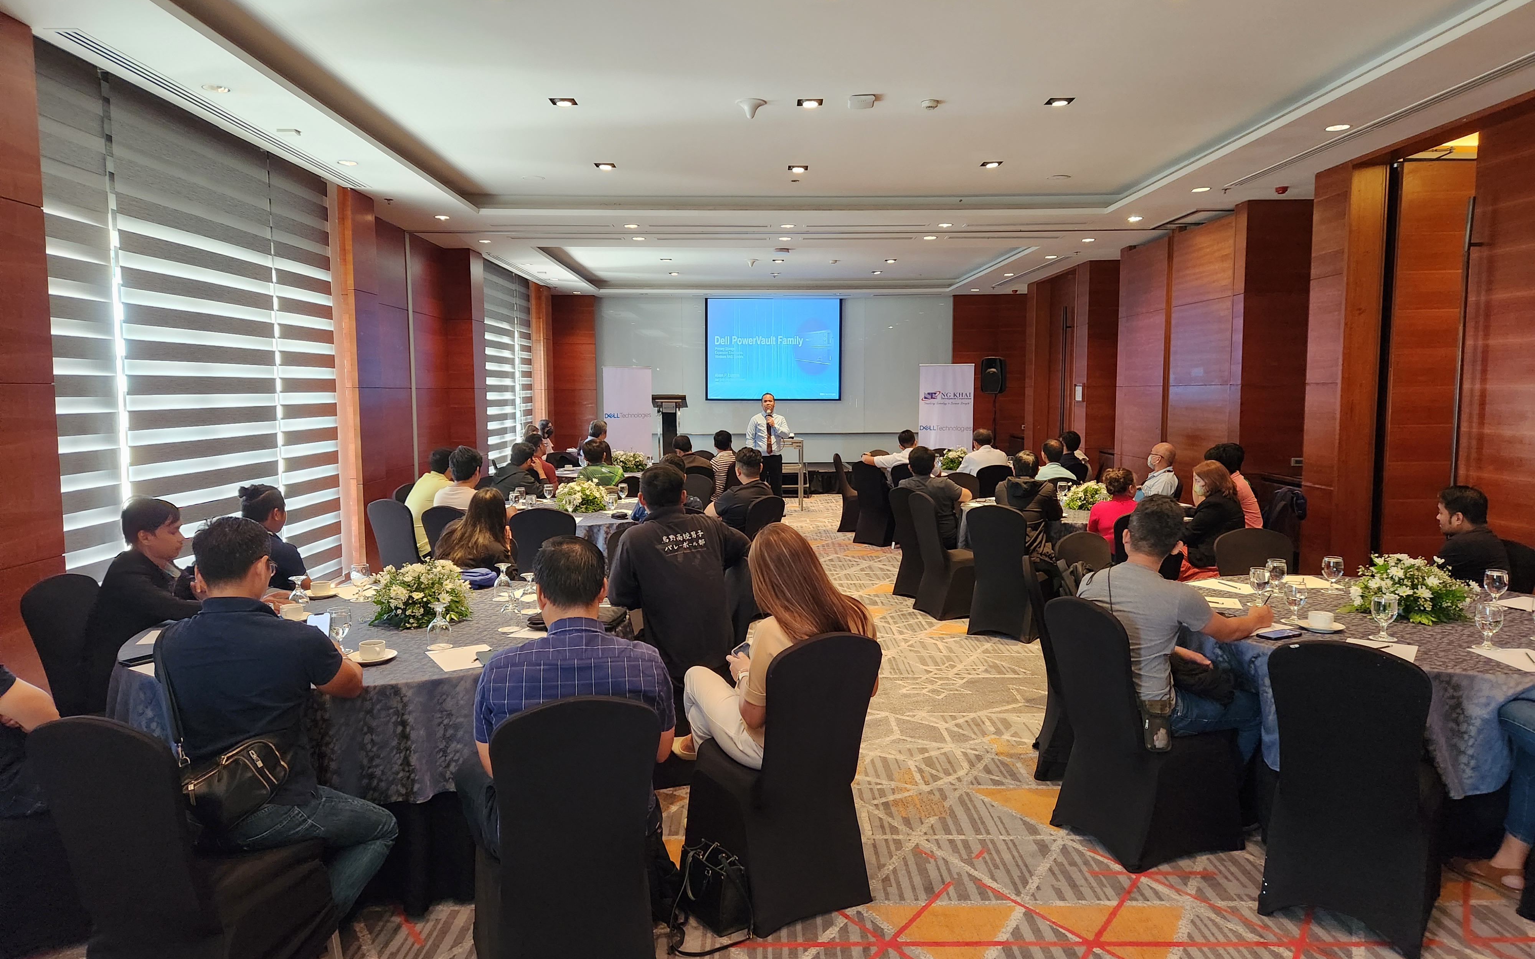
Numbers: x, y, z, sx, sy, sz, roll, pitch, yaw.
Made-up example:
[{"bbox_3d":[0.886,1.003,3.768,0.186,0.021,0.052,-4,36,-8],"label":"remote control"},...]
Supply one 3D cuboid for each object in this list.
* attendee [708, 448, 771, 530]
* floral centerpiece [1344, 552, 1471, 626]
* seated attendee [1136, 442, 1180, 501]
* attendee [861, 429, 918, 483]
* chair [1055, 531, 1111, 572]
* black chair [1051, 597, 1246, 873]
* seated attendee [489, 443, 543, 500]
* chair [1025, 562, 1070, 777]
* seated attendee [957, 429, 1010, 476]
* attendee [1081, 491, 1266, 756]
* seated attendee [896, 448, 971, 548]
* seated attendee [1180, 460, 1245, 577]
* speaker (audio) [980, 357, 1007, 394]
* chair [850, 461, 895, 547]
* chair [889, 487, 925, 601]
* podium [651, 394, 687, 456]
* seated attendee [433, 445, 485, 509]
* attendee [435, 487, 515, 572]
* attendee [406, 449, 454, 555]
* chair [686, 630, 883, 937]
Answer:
[{"bbox_3d":[-0.232,0.404,7.521,0.750,1.265,0.550,4,7,41],"label":"attendee"},{"bbox_3d":[2.631,0.431,4.256,0.470,0.250,0.440,3,6,32],"label":"floral centerpiece"},{"bbox_3d":[3.131,0.310,8.562,0.800,1.240,0.550,1,5,17],"label":"seated attendee"},{"bbox_3d":[1.450,0.073,11.201,0.720,1.250,0.820,0,5,-3],"label":"attendee"},{"bbox_3d":[1.779,0.755,5.170,0.440,0.930,0.550,-4,6,-34],"label":"chair"},{"bbox_3d":[1.395,0.877,3.783,0.570,0.920,0.450,-2,6,-25],"label":"black chair"},{"bbox_3d":[-2.183,0.313,8.888,0.750,1.220,0.550,0,5,7],"label":"seated attendee"},{"bbox_3d":[1.421,0.829,4.558,0.580,0.925,0.440,1,5,11],"label":"chair"},{"bbox_3d":[2.200,0.106,10.451,0.540,1.270,0.800,0,5,-3],"label":"seated attendee"},{"bbox_3d":[1.544,0.699,3.890,0.760,1.300,0.530,-3,6,-31],"label":"attendee"},{"bbox_3d":[1.400,0.307,8.481,0.560,1.220,0.800,2,6,23],"label":"seated attendee"},{"bbox_3d":[2.851,0.480,6.730,0.800,1.230,0.550,3,6,30],"label":"seated attendee"},{"bbox_3d":[3.657,-1.670,16.517,0.380,0.610,0.350,2,6,25],"label":"speaker (audio)"},{"bbox_3d":[1.235,0.234,10.994,0.580,0.920,0.450,-5,7,-42],"label":"chair"},{"bbox_3d":[1.322,0.503,8.287,0.580,0.925,0.440,-3,6,-31],"label":"chair"},{"bbox_3d":[-1.662,-0.808,17.196,0.600,1.230,0.500,0,5,0],"label":"podium"},{"bbox_3d":[-2.099,0.414,7.316,0.530,1.280,0.800,3,6,30],"label":"seated attendee"},{"bbox_3d":[-1.609,0.607,5.676,0.500,1.160,0.750,0,5,7],"label":"attendee"},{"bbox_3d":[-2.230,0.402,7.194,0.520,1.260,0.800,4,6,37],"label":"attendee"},{"bbox_3d":[0.063,0.920,3.401,0.440,0.930,0.550,-3,6,-29],"label":"chair"}]

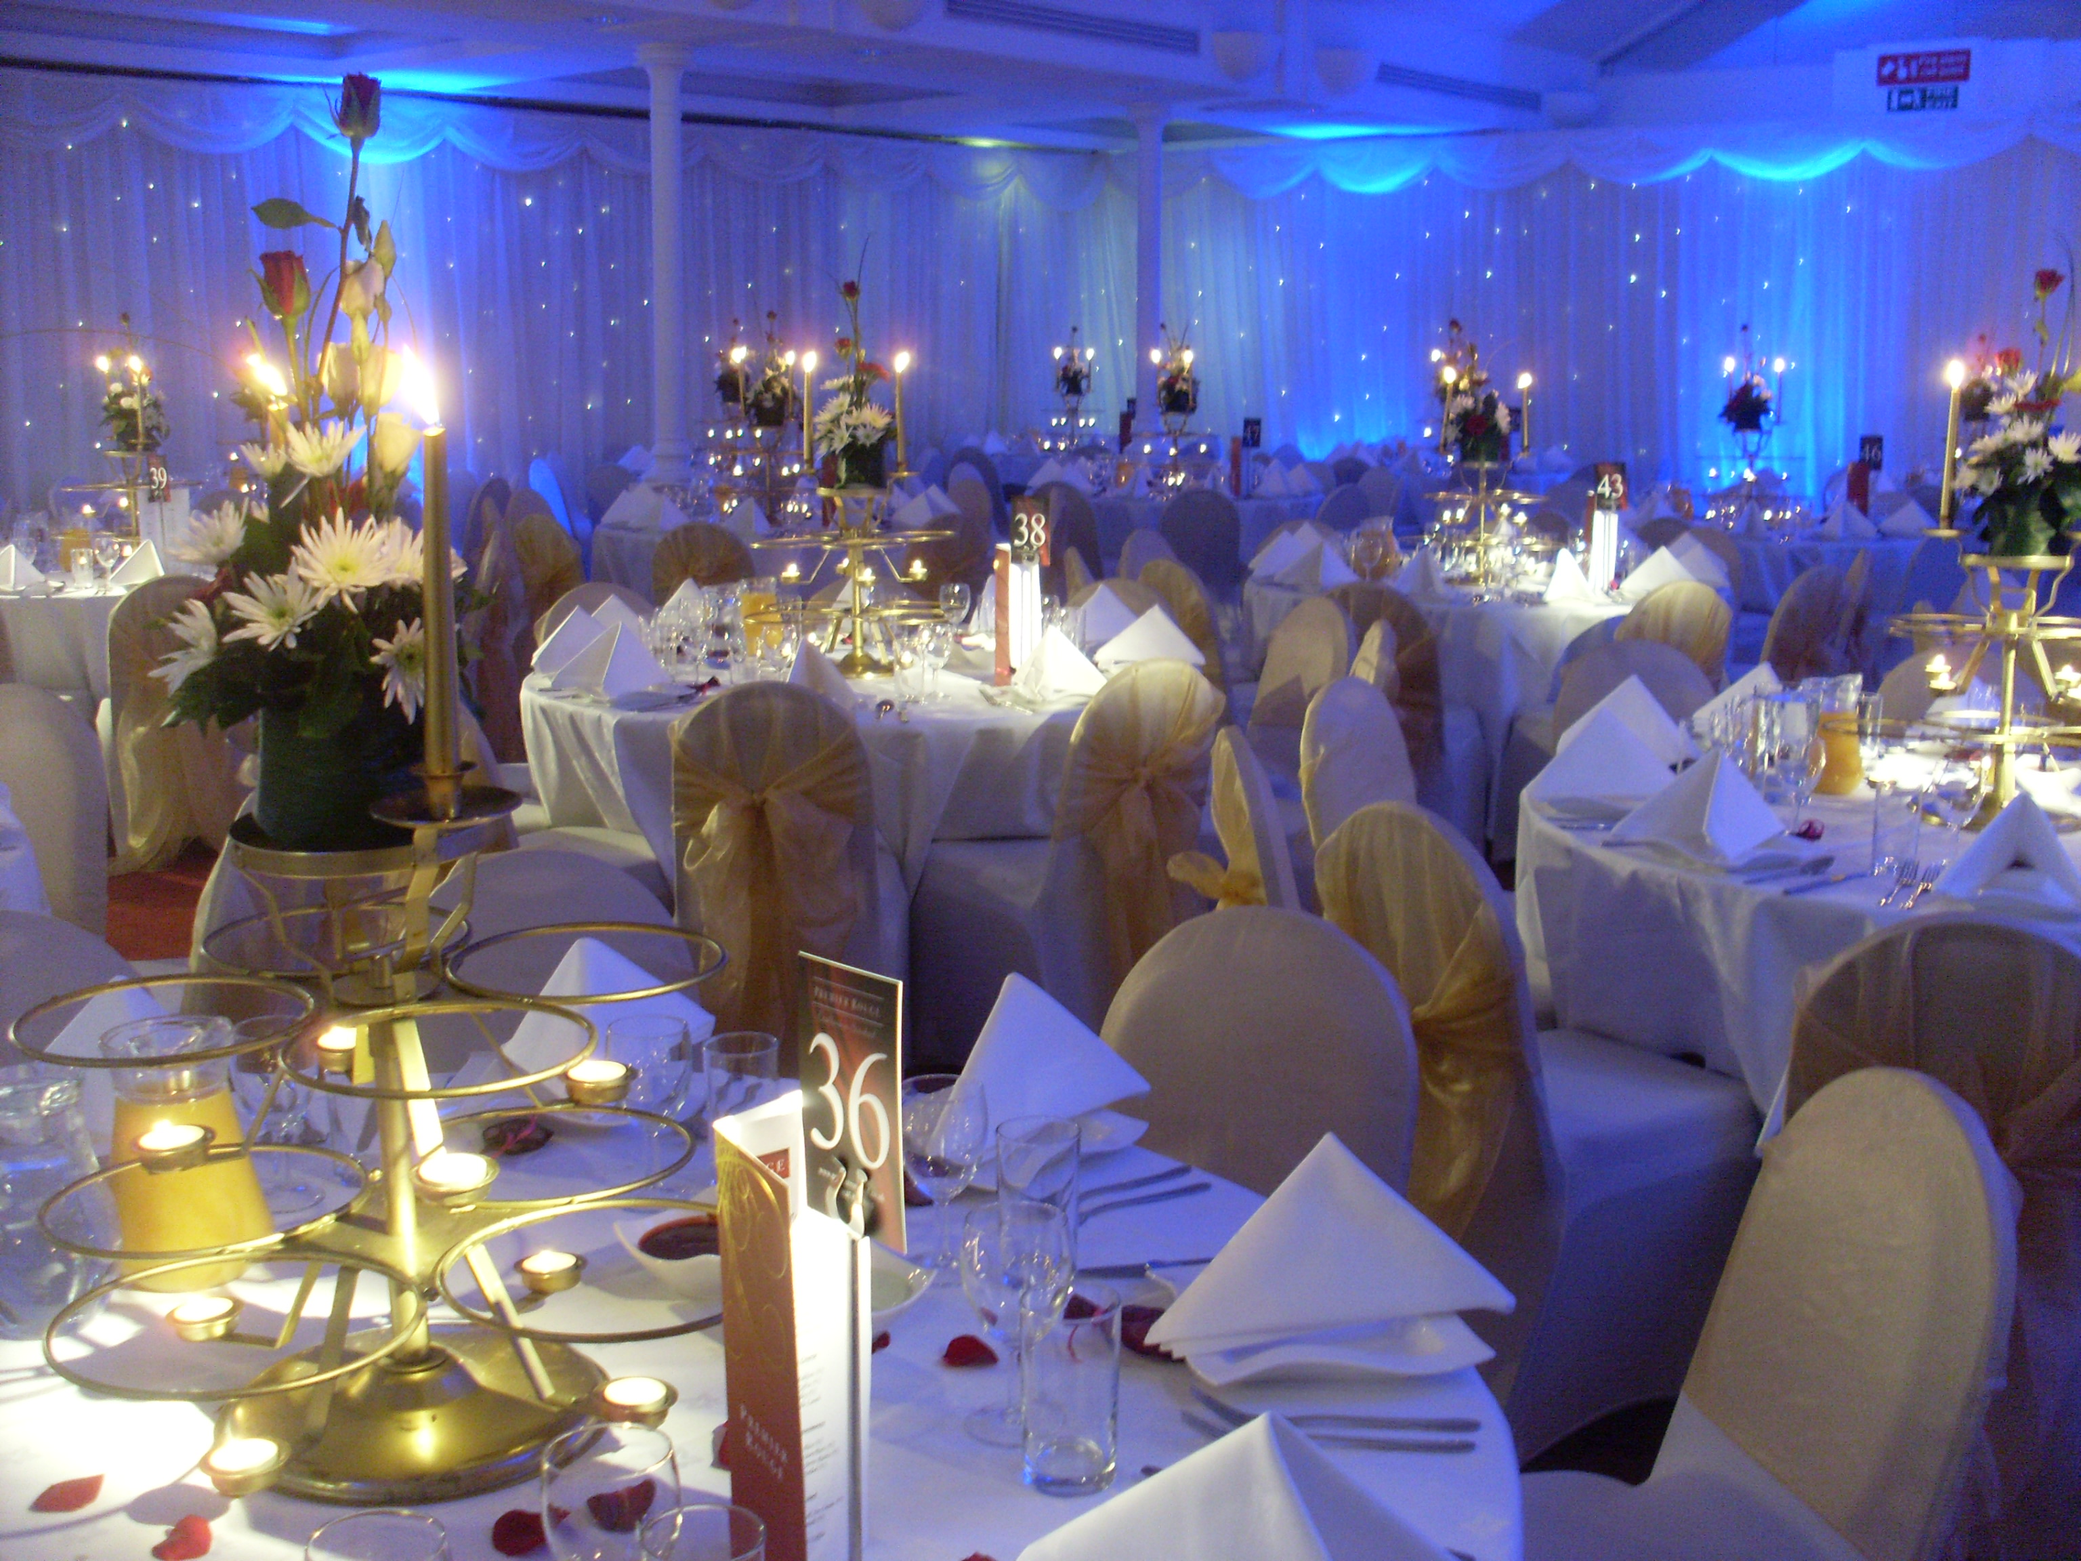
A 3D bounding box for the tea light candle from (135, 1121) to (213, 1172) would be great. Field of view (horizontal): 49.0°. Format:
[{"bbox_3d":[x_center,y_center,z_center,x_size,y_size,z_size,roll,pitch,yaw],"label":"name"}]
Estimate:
[{"bbox_3d":[-0.625,0.267,1.655,0.045,0.022,0.045,0,10,0],"label":"tea light candle"}]

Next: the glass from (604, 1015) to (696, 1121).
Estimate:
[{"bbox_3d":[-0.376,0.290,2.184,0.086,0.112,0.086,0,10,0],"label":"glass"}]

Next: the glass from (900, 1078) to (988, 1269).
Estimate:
[{"bbox_3d":[-0.084,0.345,1.979,0.077,0.160,0.077,0,10,0],"label":"glass"}]

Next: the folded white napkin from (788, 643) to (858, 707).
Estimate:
[{"bbox_3d":[-0.528,-0.245,5.122,0.175,0.141,0.283,-3,11,-16],"label":"folded white napkin"}]

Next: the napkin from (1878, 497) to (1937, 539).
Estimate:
[{"bbox_3d":[4.127,-1.241,10.879,0.290,0.160,0.240,4,11,17],"label":"napkin"}]

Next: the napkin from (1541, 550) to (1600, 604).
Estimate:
[{"bbox_3d":[1.798,-0.718,7.869,0.193,0.150,0.293,0,10,-2],"label":"napkin"}]

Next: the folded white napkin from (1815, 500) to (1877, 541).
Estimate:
[{"bbox_3d":[3.524,-1.153,10.069,0.201,0.139,0.281,-4,11,-20],"label":"folded white napkin"}]

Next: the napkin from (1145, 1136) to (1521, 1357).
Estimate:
[{"bbox_3d":[0.221,0.352,1.814,0.301,0.150,0.128,-5,11,-23],"label":"napkin"}]

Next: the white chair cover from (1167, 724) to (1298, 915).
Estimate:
[{"bbox_3d":[0.585,0.342,4.134,0.550,0.880,0.420,1,10,4],"label":"white chair cover"}]

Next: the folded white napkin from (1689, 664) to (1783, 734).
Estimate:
[{"bbox_3d":[1.546,-0.169,4.897,0.280,0.160,0.260,-2,11,-14],"label":"folded white napkin"}]

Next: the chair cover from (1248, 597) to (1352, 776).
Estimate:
[{"bbox_3d":[0.556,-0.043,6.384,0.530,0.910,0.430,-5,12,-27],"label":"chair cover"}]

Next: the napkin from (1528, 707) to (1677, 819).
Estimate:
[{"bbox_3d":[1.040,-0.062,4.222,0.296,0.152,0.160,-1,10,-8],"label":"napkin"}]

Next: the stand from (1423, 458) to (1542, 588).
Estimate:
[{"bbox_3d":[1.640,-0.955,8.444,0.530,0.480,0.530,0,10,0],"label":"stand"}]

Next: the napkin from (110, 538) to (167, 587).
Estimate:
[{"bbox_3d":[-3.111,-0.777,7.989,0.192,0.135,0.272,0,10,-1],"label":"napkin"}]

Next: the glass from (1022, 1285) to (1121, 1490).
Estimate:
[{"bbox_3d":[0.022,0.428,1.611,0.068,0.128,0.068,0,10,0],"label":"glass"}]

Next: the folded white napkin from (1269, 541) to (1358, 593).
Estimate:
[{"bbox_3d":[0.984,-0.739,7.784,0.280,0.138,0.237,-7,12,-34],"label":"folded white napkin"}]

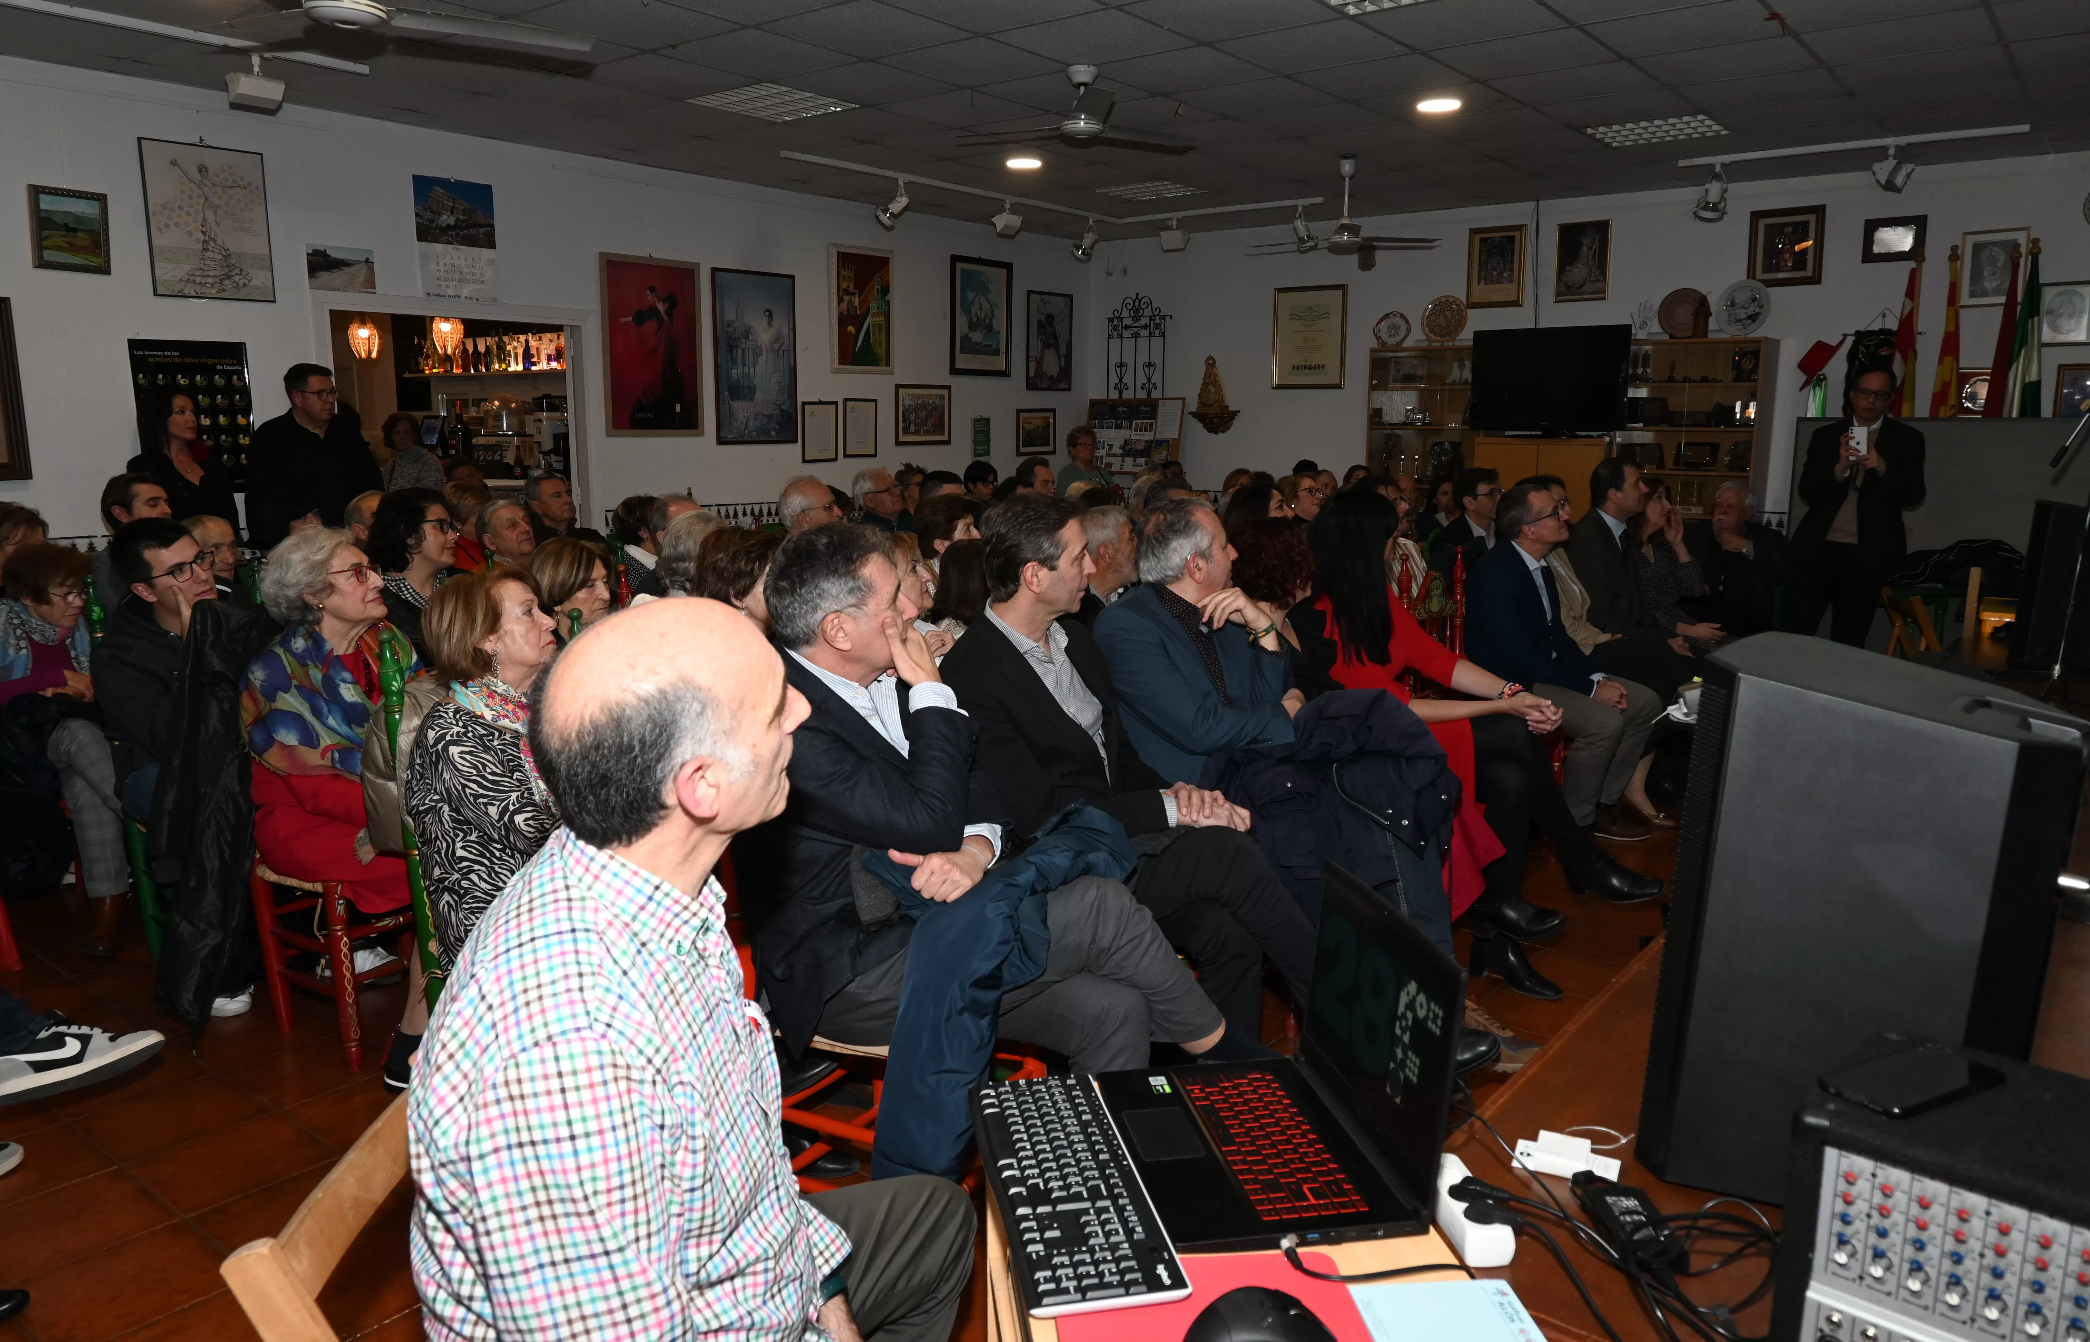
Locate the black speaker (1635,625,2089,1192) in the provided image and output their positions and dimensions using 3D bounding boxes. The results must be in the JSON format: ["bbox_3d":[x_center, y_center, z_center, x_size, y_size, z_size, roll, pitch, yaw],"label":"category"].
[{"bbox_3d":[0.929,0.280,1.593,0.355,0.585,0.395,8,13,38],"label":"black speaker"}]

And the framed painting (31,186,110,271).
[{"bbox_3d":[-4.050,-1.836,5.805,0.030,0.336,0.290,8,13,38],"label":"framed painting"}]

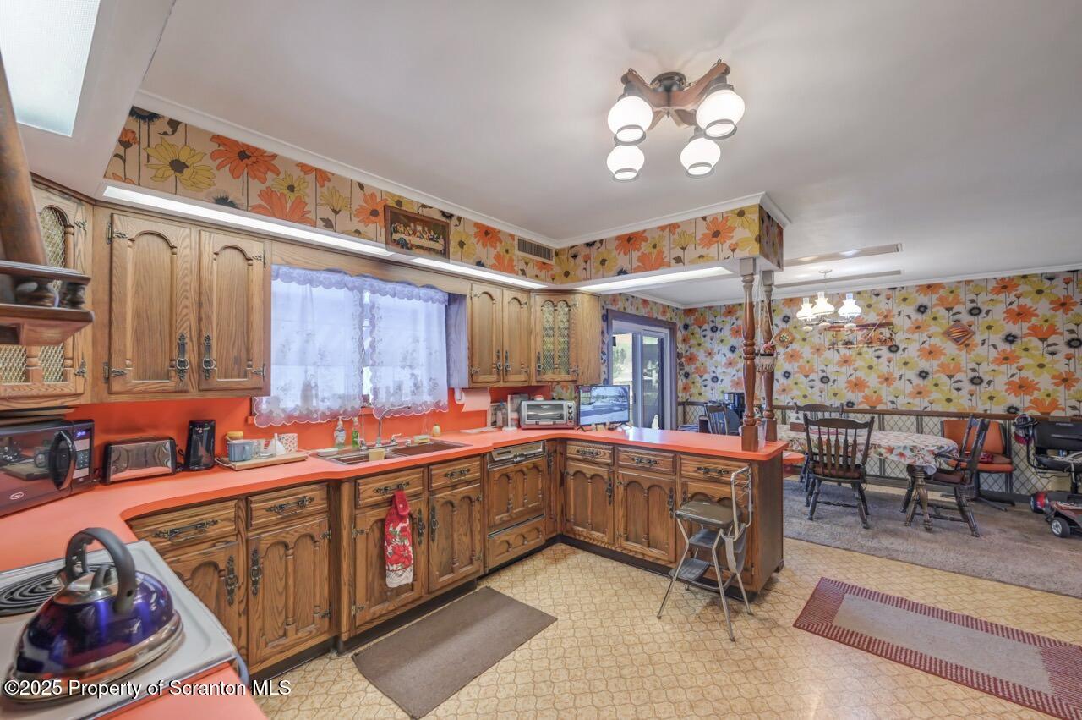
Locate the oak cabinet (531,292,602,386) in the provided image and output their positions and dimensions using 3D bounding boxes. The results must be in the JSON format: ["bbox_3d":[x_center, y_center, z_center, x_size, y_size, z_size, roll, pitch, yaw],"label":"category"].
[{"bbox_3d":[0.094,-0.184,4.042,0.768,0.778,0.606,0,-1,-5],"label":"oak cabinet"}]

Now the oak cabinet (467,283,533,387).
[{"bbox_3d":[-0.421,-0.182,3.578,0.343,0.768,0.662,-1,-2,40],"label":"oak cabinet"}]

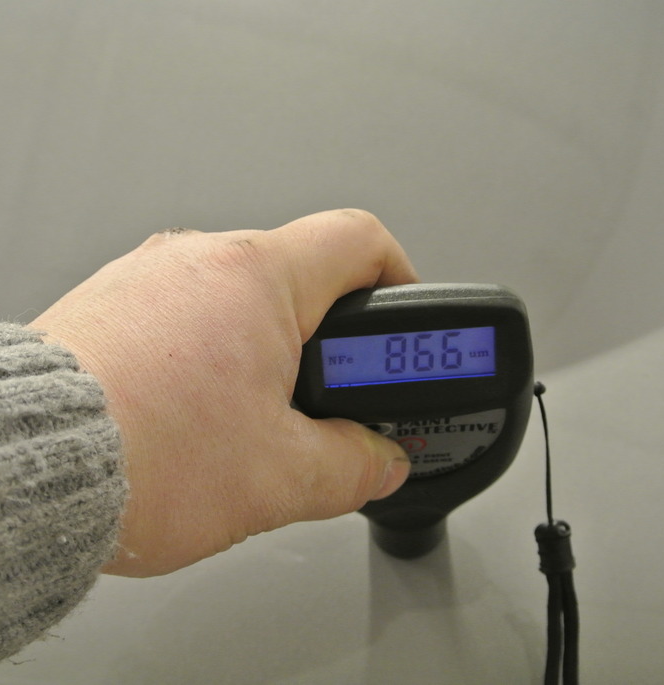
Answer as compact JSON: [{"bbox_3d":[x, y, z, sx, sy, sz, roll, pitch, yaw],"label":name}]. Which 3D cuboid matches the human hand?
[{"bbox_3d":[-0.028,0.012,0.352,0.130,0.086,0.105,-15,42,-17],"label":"human hand"}]

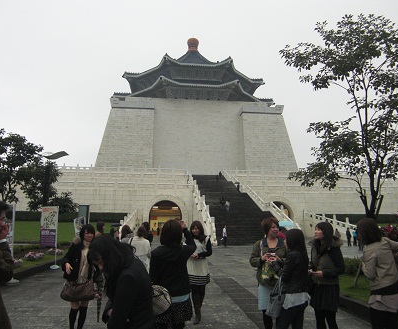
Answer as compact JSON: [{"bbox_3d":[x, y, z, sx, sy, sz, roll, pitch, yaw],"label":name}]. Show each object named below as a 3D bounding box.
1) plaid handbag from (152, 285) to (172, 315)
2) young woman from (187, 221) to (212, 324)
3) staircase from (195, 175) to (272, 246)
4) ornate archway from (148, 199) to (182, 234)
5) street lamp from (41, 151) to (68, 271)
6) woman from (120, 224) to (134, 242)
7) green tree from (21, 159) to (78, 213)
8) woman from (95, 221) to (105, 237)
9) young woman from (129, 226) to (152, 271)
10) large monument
[{"bbox_3d":[-0.395,1.294,3.374,0.300,0.290,0.170,-2,-11,15],"label":"plaid handbag"},{"bbox_3d":[-0.013,1.774,5.918,0.470,1.624,0.330,-1,-10,10],"label":"young woman"},{"bbox_3d":[3.553,5.064,58.070,7.500,13.665,48.084,1,-10,-4],"label":"staircase"},{"bbox_3d":[-5.167,8.586,56.365,5.600,5.900,1.500,1,-10,-4],"label":"ornate archway"},{"bbox_3d":[-5.840,1.724,14.213,0.900,4.593,0.600,1,-10,-4],"label":"street lamp"},{"bbox_3d":[-1.617,2.125,7.744,0.460,1.562,0.340,-5,-12,29],"label":"woman"},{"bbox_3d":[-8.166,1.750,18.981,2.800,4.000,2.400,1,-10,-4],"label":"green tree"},{"bbox_3d":[-2.210,2.080,7.752,0.330,1.646,0.450,4,-11,-20],"label":"woman"},{"bbox_3d":[-1.267,2.119,7.644,0.460,1.541,0.330,-1,-10,5],"label":"young woman"},{"bbox_3d":[-2.708,-18.551,126.195,55.000,57.207,54.000,1,-10,-4],"label":"large monument"}]

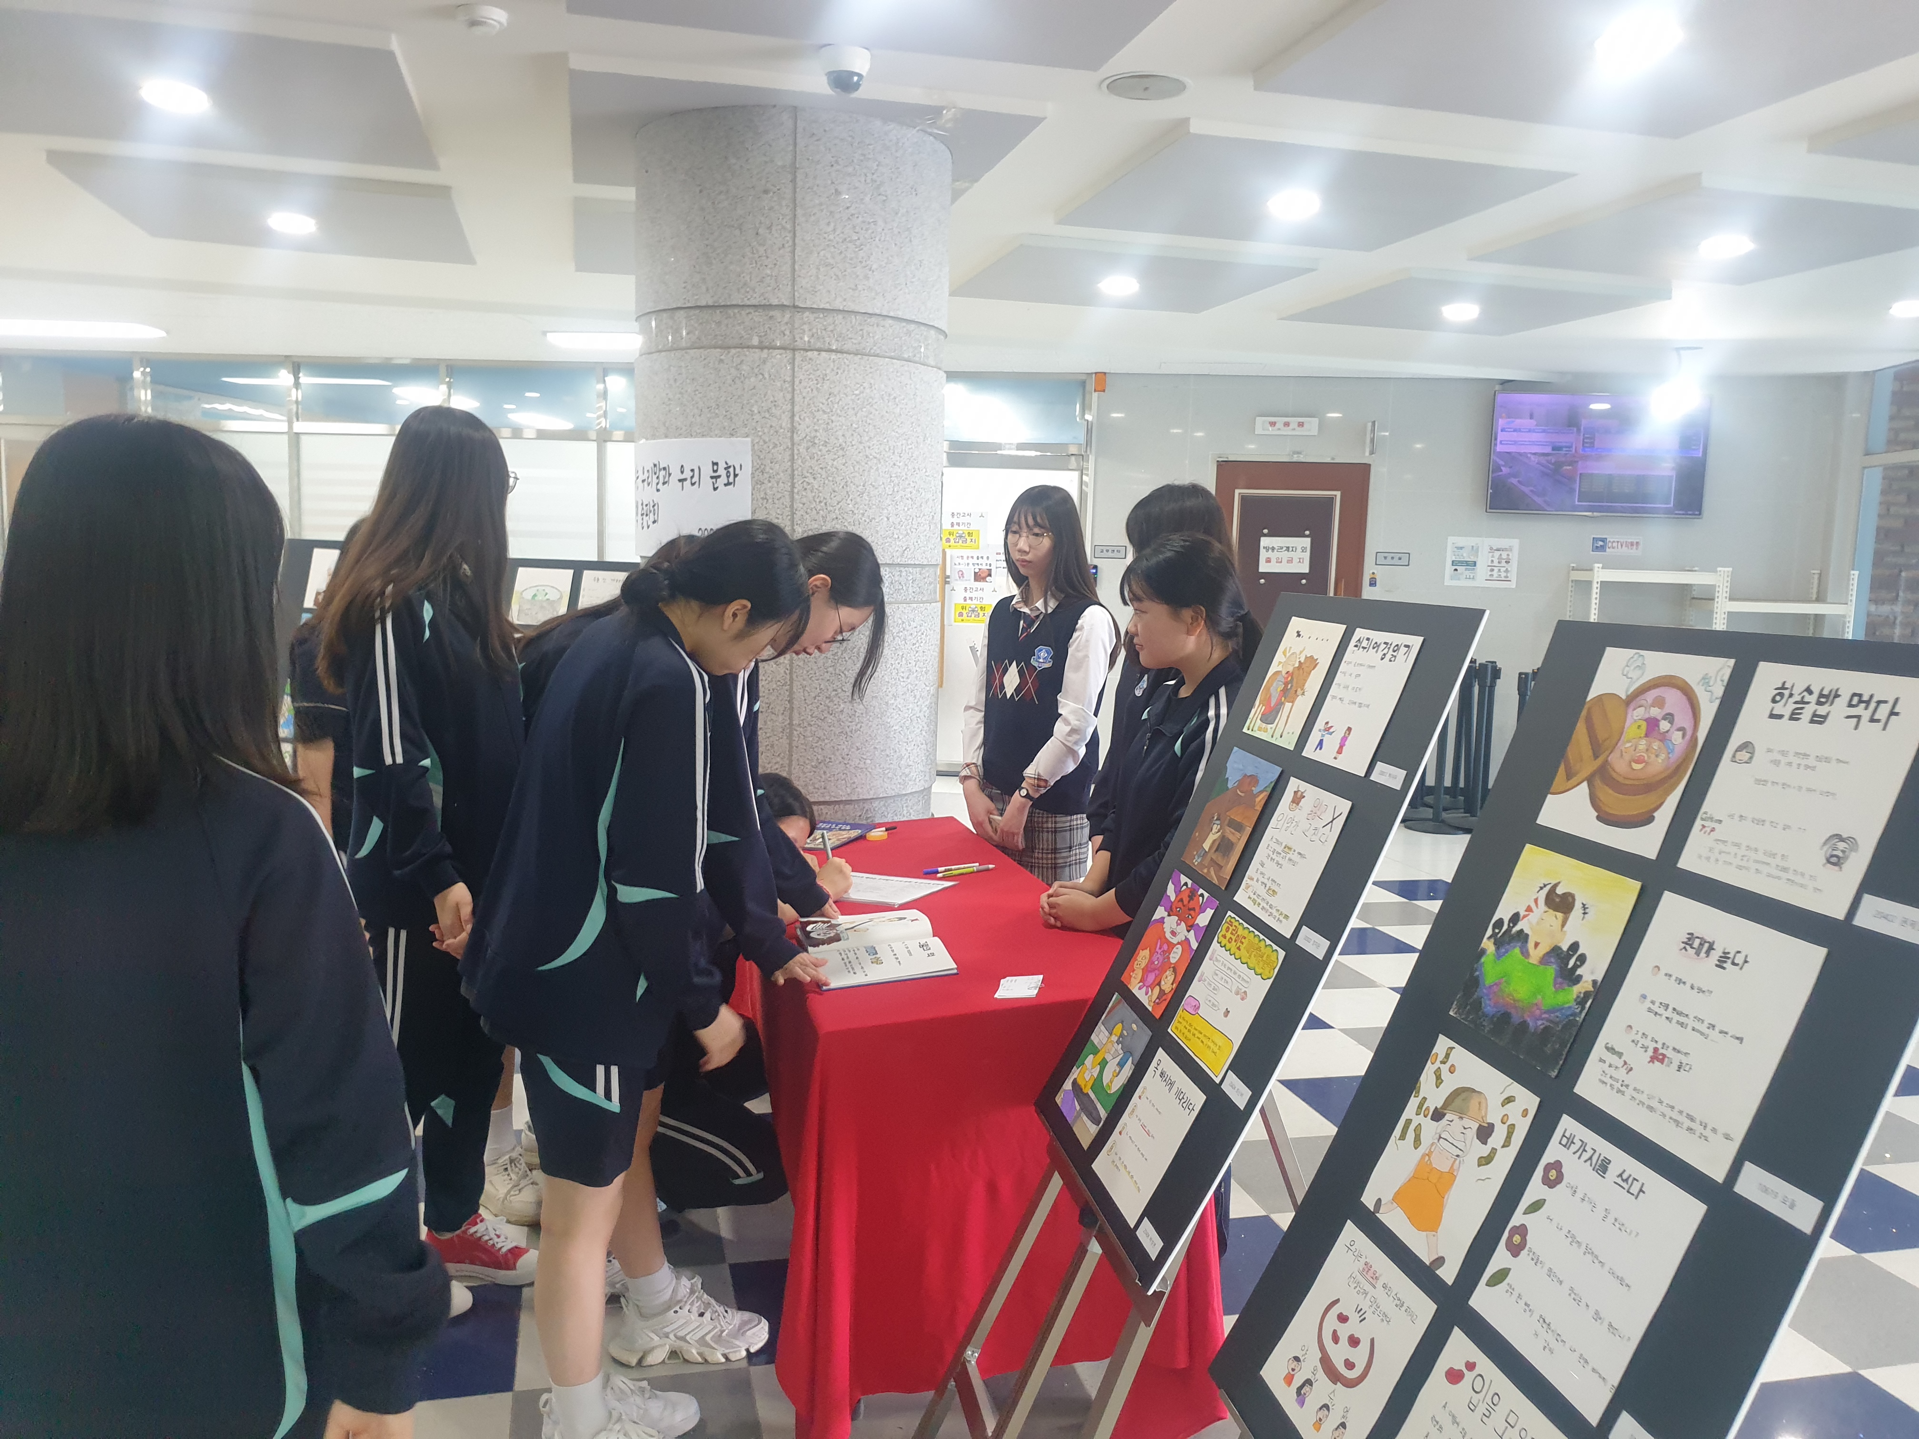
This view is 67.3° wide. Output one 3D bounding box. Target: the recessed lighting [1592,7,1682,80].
[{"bbox_3d":[1.546,-1.549,3.283,0.180,0.040,0.180,0,6,-13],"label":"recessed lighting"}]

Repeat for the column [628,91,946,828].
[{"bbox_3d":[-0.527,-0.387,4.498,0.940,2.660,0.940,1,6,-7],"label":"column"}]

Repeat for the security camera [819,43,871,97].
[{"bbox_3d":[-0.282,-1.597,3.550,0.125,0.100,0.125,0,6,-13],"label":"security camera"}]

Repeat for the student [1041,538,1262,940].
[{"bbox_3d":[0.390,0.388,2.836,0.480,1.520,0.430,0,6,-16],"label":"student"}]

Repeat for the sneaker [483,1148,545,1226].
[{"bbox_3d":[-0.997,1.022,3.211,0.100,0.110,0.260,-4,8,-39],"label":"sneaker"}]

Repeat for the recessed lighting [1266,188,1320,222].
[{"bbox_3d":[1.112,-1.722,4.791,0.180,0.040,0.180,0,6,-13],"label":"recessed lighting"}]

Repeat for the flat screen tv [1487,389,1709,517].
[{"bbox_3d":[3.947,-1.633,8.907,1.296,0.750,0.060,2,6,4],"label":"flat screen tv"}]

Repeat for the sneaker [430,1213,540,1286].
[{"bbox_3d":[-0.945,1.056,2.895,0.260,0.110,0.100,3,6,9],"label":"sneaker"}]

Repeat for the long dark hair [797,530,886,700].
[{"bbox_3d":[-0.250,-0.199,2.750,0.240,0.320,0.200,1,6,-5],"label":"long dark hair"}]

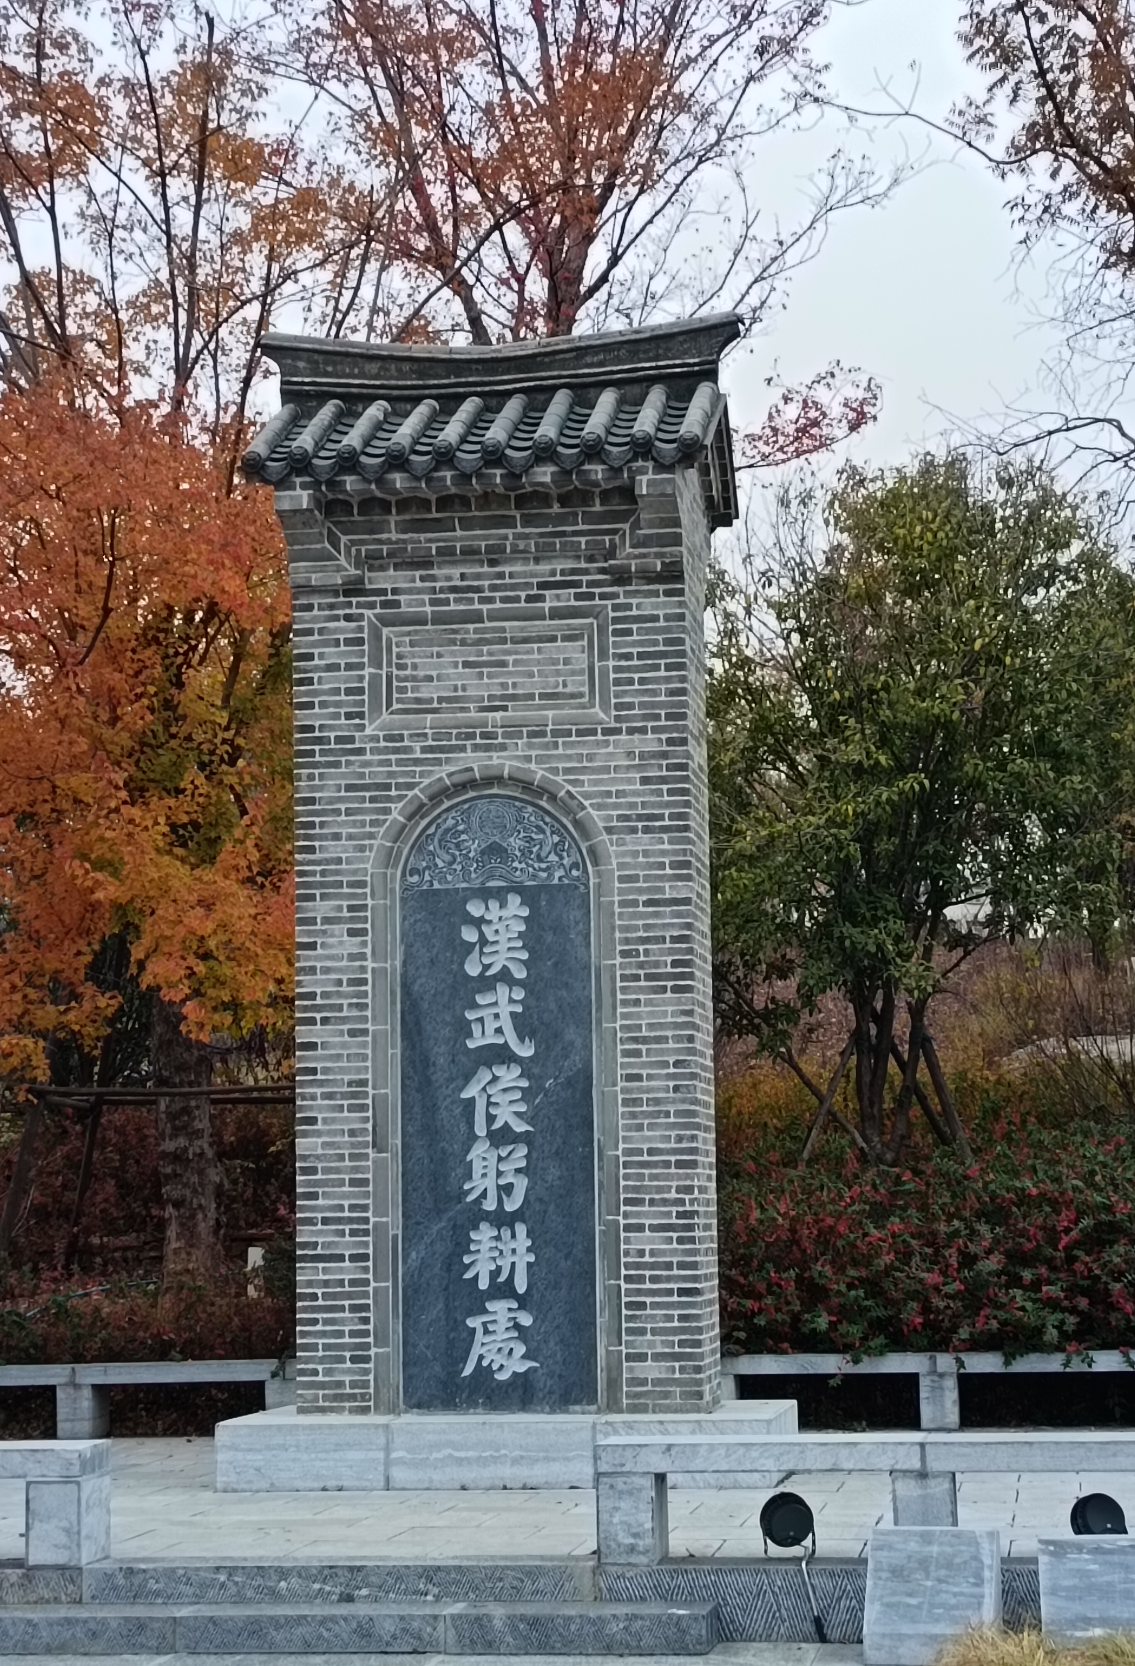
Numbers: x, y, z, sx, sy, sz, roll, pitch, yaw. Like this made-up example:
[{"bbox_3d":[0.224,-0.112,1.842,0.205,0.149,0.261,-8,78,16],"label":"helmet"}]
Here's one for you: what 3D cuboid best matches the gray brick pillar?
[{"bbox_3d":[-0.326,0.125,16.919,2.540,5.640,1.480,-2,-7,8],"label":"gray brick pillar"}]

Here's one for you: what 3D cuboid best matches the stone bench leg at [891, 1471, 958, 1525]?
[{"bbox_3d":[1.348,2.560,12.301,0.220,0.342,0.380,-2,-7,8],"label":"stone bench leg"}]

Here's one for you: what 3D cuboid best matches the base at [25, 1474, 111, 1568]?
[{"bbox_3d":[-1.941,2.667,12.759,0.219,0.342,0.380,-2,-7,8],"label":"base"}]

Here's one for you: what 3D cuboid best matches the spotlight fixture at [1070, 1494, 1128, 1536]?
[{"bbox_3d":[1.987,2.585,12.206,0.195,0.250,0.210,0,-7,-9],"label":"spotlight fixture"}]

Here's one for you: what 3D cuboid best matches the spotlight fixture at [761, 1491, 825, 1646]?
[{"bbox_3d":[0.848,2.752,12.315,0.225,0.540,0.300,-1,-7,-3],"label":"spotlight fixture"}]

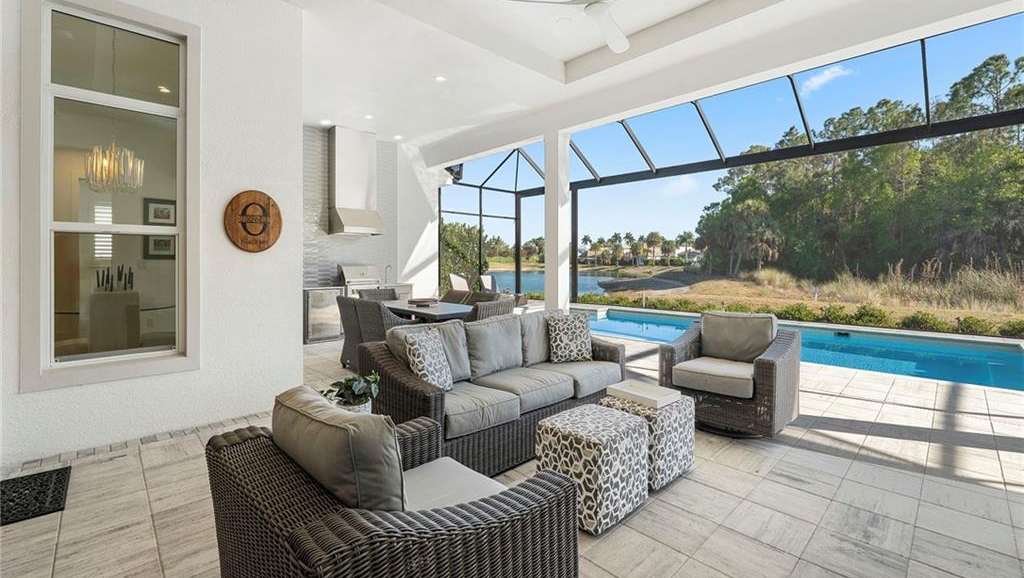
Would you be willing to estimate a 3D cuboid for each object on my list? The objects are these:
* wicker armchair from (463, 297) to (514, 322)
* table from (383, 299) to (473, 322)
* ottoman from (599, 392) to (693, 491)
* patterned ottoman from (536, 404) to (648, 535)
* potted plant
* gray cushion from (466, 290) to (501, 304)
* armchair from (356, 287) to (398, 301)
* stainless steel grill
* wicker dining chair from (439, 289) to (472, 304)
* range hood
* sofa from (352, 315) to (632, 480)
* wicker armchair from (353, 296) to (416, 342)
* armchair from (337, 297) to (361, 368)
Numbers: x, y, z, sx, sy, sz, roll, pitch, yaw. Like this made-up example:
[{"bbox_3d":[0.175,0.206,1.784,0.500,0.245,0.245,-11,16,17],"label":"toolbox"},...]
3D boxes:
[{"bbox_3d":[-0.425,0.597,5.333,0.640,0.900,0.650,-4,5,-43],"label":"wicker armchair"},{"bbox_3d":[-1.357,0.621,6.176,0.950,0.740,2.100,-4,5,-43],"label":"table"},{"bbox_3d":[0.928,0.983,2.772,0.475,0.470,0.465,-4,5,-43],"label":"ottoman"},{"bbox_3d":[0.479,1.008,2.361,0.475,0.475,0.465,-4,5,-43],"label":"patterned ottoman"},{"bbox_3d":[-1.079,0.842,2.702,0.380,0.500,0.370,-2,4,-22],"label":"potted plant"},{"bbox_3d":[-0.475,0.265,6.560,0.170,0.420,0.580,10,-4,-43],"label":"gray cushion"},{"bbox_3d":[-2.258,0.481,7.078,0.640,0.900,0.650,-4,5,-43],"label":"armchair"},{"bbox_3d":[-2.955,-0.208,7.803,0.740,0.520,0.580,-2,3,-43],"label":"stainless steel grill"},{"bbox_3d":[-1.078,0.499,6.222,0.640,0.929,0.620,-3,5,-43],"label":"wicker dining chair"},{"bbox_3d":[-3.044,-2.057,7.824,0.800,1.950,0.620,-2,3,-43],"label":"range hood"},{"bbox_3d":[-0.045,0.753,3.318,2.070,0.870,0.940,-2,3,-42],"label":"sofa"},{"bbox_3d":[-1.563,0.631,5.056,0.600,0.900,0.640,2,3,42],"label":"wicker armchair"},{"bbox_3d":[-1.947,0.605,5.465,0.600,0.900,0.640,2,3,45],"label":"armchair"}]

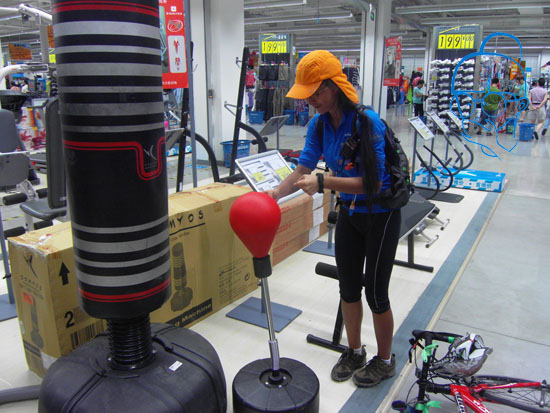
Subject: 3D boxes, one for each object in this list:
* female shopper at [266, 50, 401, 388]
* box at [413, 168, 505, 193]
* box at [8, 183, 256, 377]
[{"bbox_3d":[0.350,0.116,2.149,0.580,1.630,0.540,-8,17,-26],"label":"female shopper"},{"bbox_3d":[2.798,-0.415,6.775,1.199,0.164,0.648,8,17,28],"label":"box"},{"bbox_3d":[-0.734,0.391,2.806,0.386,0.763,1.514,11,19,35],"label":"box"}]

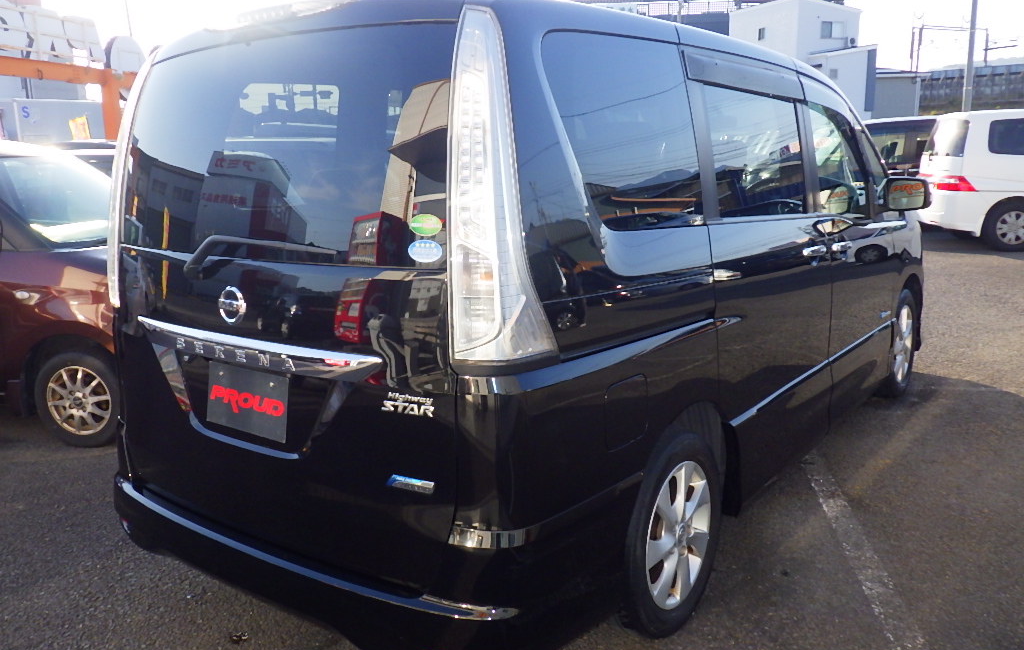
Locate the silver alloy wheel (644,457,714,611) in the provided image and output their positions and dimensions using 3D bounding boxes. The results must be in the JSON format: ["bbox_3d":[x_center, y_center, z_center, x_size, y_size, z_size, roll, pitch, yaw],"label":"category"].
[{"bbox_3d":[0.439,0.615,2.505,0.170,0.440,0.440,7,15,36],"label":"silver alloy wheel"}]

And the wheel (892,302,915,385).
[{"bbox_3d":[2.147,0.099,4.729,0.180,0.440,0.440,7,15,36],"label":"wheel"}]

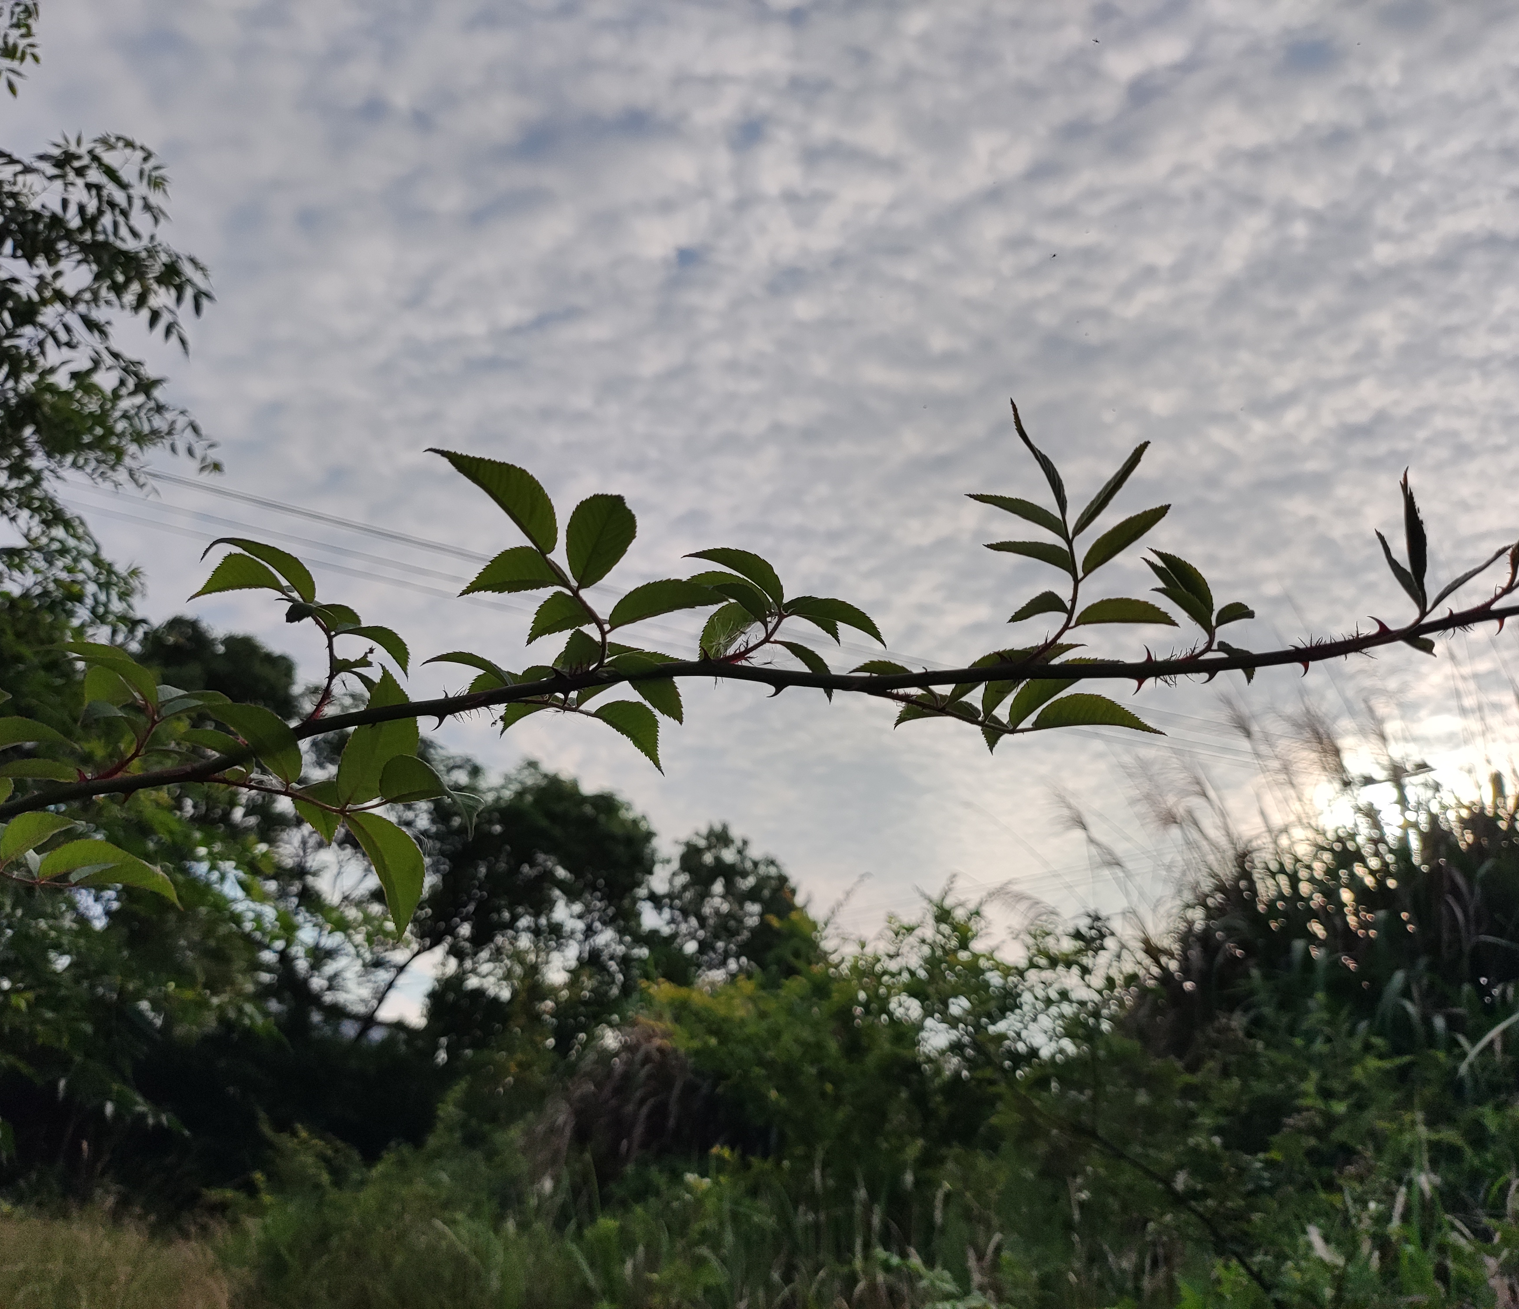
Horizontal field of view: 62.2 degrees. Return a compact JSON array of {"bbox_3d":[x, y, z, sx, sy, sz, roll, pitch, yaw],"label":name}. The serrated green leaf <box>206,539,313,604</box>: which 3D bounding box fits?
[{"bbox_3d":[-0.173,-0.028,0.440,0.043,0.010,0.019,23,-43,4],"label":"serrated green leaf"}]

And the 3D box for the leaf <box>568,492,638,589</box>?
[{"bbox_3d":[-0.057,-0.042,0.460,0.023,0.038,0.006,33,-18,-33],"label":"leaf"}]

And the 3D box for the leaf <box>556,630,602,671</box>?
[{"bbox_3d":[-0.056,-0.002,0.392,0.015,0.017,0.005,3,28,39],"label":"leaf"}]

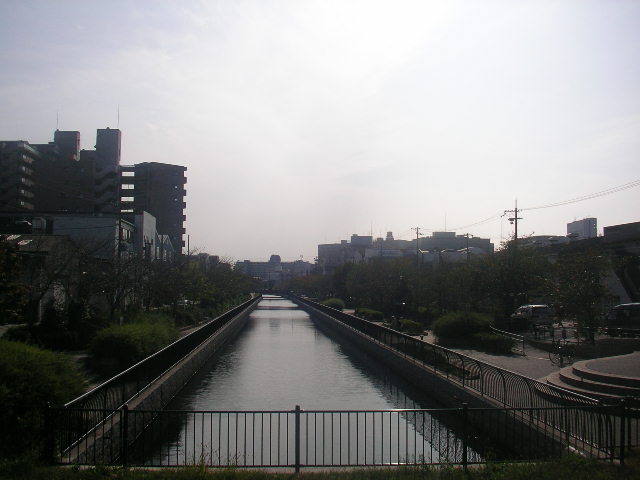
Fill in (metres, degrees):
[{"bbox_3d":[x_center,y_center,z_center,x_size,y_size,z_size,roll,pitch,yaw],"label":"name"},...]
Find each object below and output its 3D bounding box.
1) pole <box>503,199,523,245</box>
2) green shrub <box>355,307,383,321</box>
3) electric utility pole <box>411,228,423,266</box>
[{"bbox_3d":[19.760,1.908,70.040,2.000,12.000,0.800,0,-4,-6],"label":"pole"},{"bbox_3d":[4.499,6.764,62.177,2.600,1.200,2.000,0,-4,-4],"label":"green shrub"},{"bbox_3d":[15.229,4.346,107.963,1.800,12.500,0.700,0,-4,-6],"label":"electric utility pole"}]

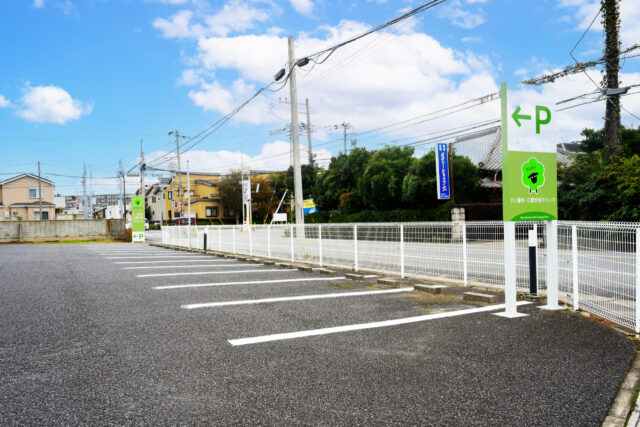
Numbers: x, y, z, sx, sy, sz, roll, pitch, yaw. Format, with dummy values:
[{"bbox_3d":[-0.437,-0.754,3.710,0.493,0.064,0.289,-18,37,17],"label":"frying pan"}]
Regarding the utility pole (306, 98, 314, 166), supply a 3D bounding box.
[{"bbox_3d":[-0.790,-4.446,51.072,0.320,13.180,0.320,-3,-1,0],"label":"utility pole"}]

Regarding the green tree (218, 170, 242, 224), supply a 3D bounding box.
[{"bbox_3d":[-12.473,-1.630,74.078,3.500,8.670,3.500,-1,-1,0],"label":"green tree"}]

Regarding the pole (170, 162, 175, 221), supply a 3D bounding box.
[{"bbox_3d":[-21.992,-2.364,80.072,0.250,10.600,0.250,-1,-1,0],"label":"pole"}]

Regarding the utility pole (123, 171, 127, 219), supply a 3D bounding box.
[{"bbox_3d":[-17.200,-0.673,47.072,0.170,5.910,0.170,-1,-1,0],"label":"utility pole"}]

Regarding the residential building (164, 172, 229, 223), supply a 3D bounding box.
[{"bbox_3d":[-20.859,-1.493,87.582,7.500,8.900,9.000,0,-1,-27],"label":"residential building"}]

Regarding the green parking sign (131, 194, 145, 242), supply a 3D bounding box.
[{"bbox_3d":[-12.557,0.436,36.829,0.920,3.200,0.120,0,-1,-27],"label":"green parking sign"}]

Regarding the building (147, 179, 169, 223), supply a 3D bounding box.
[{"bbox_3d":[-27.160,-1.290,97.083,8.500,9.000,9.000,0,-1,-27],"label":"building"}]

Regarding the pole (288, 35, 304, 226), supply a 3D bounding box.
[{"bbox_3d":[-0.765,-2.374,18.872,0.280,7.880,0.280,-4,-1,0],"label":"pole"}]

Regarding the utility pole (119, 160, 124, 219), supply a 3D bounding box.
[{"bbox_3d":[-24.582,-1.990,66.072,0.300,9.420,0.300,-1,-1,0],"label":"utility pole"}]

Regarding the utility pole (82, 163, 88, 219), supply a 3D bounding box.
[{"bbox_3d":[-29.029,-1.775,66.072,0.400,9.100,0.400,-1,-1,0],"label":"utility pole"}]

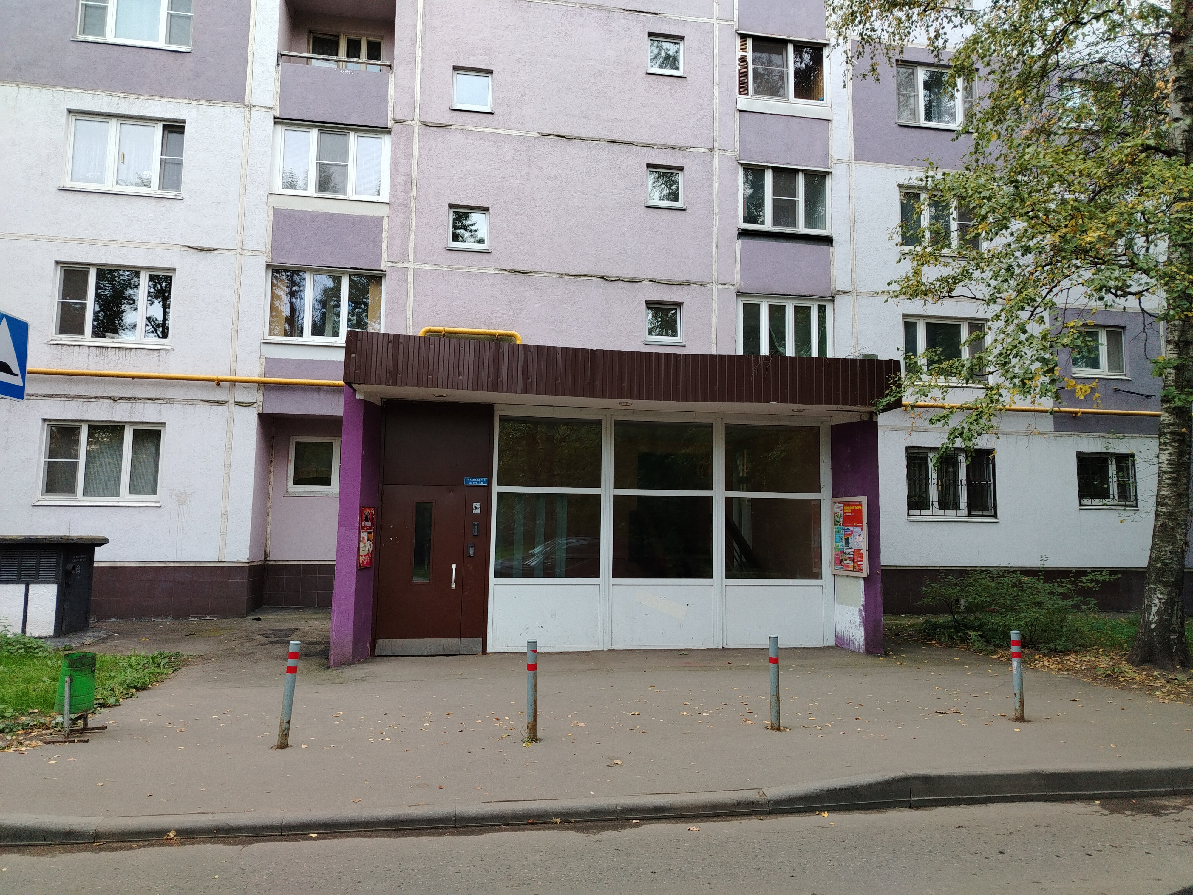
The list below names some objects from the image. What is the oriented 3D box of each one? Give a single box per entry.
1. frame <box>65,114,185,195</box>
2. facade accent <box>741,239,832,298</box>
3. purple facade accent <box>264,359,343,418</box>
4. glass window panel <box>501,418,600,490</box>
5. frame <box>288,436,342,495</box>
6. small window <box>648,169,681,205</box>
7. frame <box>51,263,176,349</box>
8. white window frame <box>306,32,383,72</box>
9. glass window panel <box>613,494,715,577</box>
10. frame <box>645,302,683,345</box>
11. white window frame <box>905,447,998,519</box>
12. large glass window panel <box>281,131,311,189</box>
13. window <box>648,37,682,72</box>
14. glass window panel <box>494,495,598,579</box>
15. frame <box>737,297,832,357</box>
[{"bbox_3d":[-8.470,-5.259,14.953,1.923,1.341,0.150,2,-5,-10],"label":"frame"},{"bbox_3d":[3.876,-3.660,17.042,1.961,1.081,0.120,2,-6,-9],"label":"facade accent"},{"bbox_3d":[-5.008,-1.081,15.122,1.996,0.991,0.150,2,-6,-10],"label":"purple facade accent"},{"bbox_3d":[-0.640,0.080,11.533,1.460,0.958,0.060,2,-5,-10],"label":"glass window panel"},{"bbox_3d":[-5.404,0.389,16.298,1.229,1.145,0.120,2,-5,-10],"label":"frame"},{"bbox_3d":[1.362,-5.227,16.700,0.710,0.700,0.120,2,-5,-10],"label":"small window"},{"bbox_3d":[-8.526,-2.497,14.694,1.927,1.340,0.150,2,-5,-10],"label":"frame"},{"bbox_3d":[-5.191,-7.822,17.054,1.480,1.400,0.120,2,-6,-9],"label":"white window frame"},{"bbox_3d":[0.946,1.268,11.708,1.453,1.157,0.060,2,-5,-10],"label":"glass window panel"},{"bbox_3d":[1.335,-2.428,16.400,0.748,0.814,0.120,2,-6,-10],"label":"frame"},{"bbox_3d":[7.371,0.744,17.224,2.032,1.452,0.150,2,-5,-10],"label":"white window frame"},{"bbox_3d":[-5.650,-5.411,15.580,0.482,1.162,0.050,2,-6,-9],"label":"large glass window panel"},{"bbox_3d":[1.413,-7.988,16.965,0.721,0.761,0.120,2,-6,-10],"label":"window"},{"bbox_3d":[-0.643,1.188,11.068,1.431,1.112,0.060,2,-6,-10],"label":"glass window panel"},{"bbox_3d":[3.818,-2.360,16.777,2.067,1.388,0.150,2,-6,-10],"label":"frame"}]

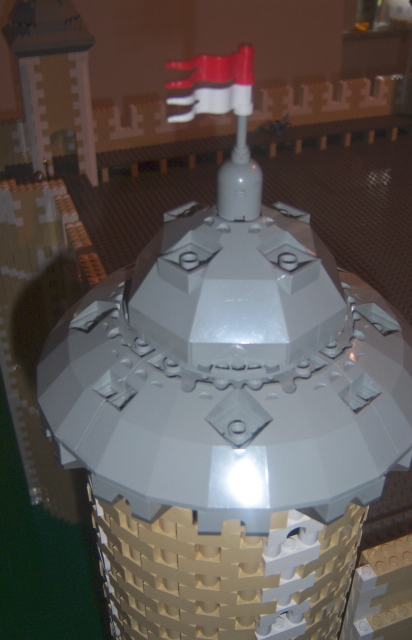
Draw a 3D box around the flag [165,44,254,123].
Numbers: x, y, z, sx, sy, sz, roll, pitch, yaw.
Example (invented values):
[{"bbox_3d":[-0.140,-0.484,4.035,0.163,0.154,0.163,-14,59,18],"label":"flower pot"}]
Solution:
[{"bbox_3d":[0.001,-0.074,0.208,0.030,0.021,0.009,-13,39,-18],"label":"flag"}]

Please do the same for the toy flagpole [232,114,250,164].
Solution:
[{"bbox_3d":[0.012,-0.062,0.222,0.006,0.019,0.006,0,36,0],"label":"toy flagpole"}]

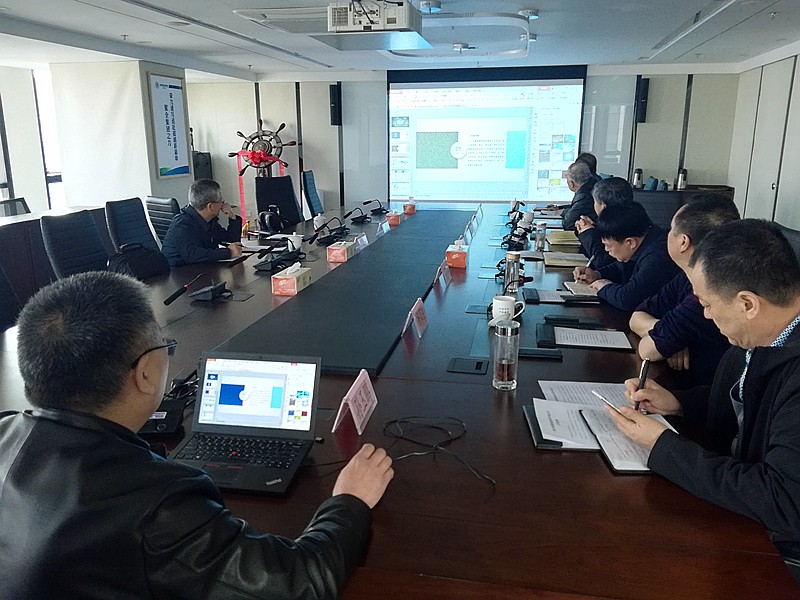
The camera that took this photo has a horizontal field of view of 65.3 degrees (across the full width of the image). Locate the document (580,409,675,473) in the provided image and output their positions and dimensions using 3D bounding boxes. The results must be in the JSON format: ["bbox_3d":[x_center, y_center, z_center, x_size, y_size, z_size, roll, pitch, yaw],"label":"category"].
[{"bbox_3d":[0.578,0.338,1.505,0.210,0.015,0.302,1,15,3],"label":"document"}]

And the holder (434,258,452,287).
[{"bbox_3d":[0.218,-0.136,3.110,0.070,0.096,0.200,3,15,12],"label":"holder"}]

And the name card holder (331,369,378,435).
[{"bbox_3d":[-0.111,0.258,1.619,0.070,0.095,0.200,2,15,10],"label":"name card holder"}]

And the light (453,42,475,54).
[{"bbox_3d":[0.620,-2.514,6.229,0.160,0.085,0.160,3,15,10],"label":"light"}]

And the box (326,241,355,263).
[{"bbox_3d":[-0.342,-0.285,3.712,0.120,0.085,0.212,3,15,12],"label":"box"}]

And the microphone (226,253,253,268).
[{"bbox_3d":[-0.827,-0.198,3.228,0.140,0.035,0.035,-27,12,9],"label":"microphone"}]

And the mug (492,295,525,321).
[{"bbox_3d":[0.429,0.033,2.463,0.118,0.098,0.086,3,15,12],"label":"mug"}]

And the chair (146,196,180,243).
[{"bbox_3d":[-1.412,-0.212,4.485,0.600,1.050,0.580,-13,19,-39],"label":"chair"}]

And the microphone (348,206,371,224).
[{"bbox_3d":[-0.363,-0.744,5.391,0.250,0.145,0.140,3,15,10],"label":"microphone"}]

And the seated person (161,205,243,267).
[{"bbox_3d":[-1.204,-0.132,3.917,0.700,1.200,0.580,-1,15,-4],"label":"seated person"}]

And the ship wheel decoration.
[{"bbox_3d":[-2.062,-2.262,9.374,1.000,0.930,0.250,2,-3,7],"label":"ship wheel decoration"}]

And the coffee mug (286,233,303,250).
[{"bbox_3d":[-0.678,-0.375,4.055,0.100,0.108,0.090,3,15,10],"label":"coffee mug"}]

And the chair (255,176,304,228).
[{"bbox_3d":[-1.046,-0.567,5.761,0.600,1.120,0.650,12,19,39],"label":"chair"}]

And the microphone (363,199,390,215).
[{"bbox_3d":[-0.224,-0.915,6.045,0.250,0.145,0.140,3,15,10],"label":"microphone"}]

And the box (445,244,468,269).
[{"bbox_3d":[0.337,-0.249,3.558,0.118,0.087,0.210,3,15,12],"label":"box"}]

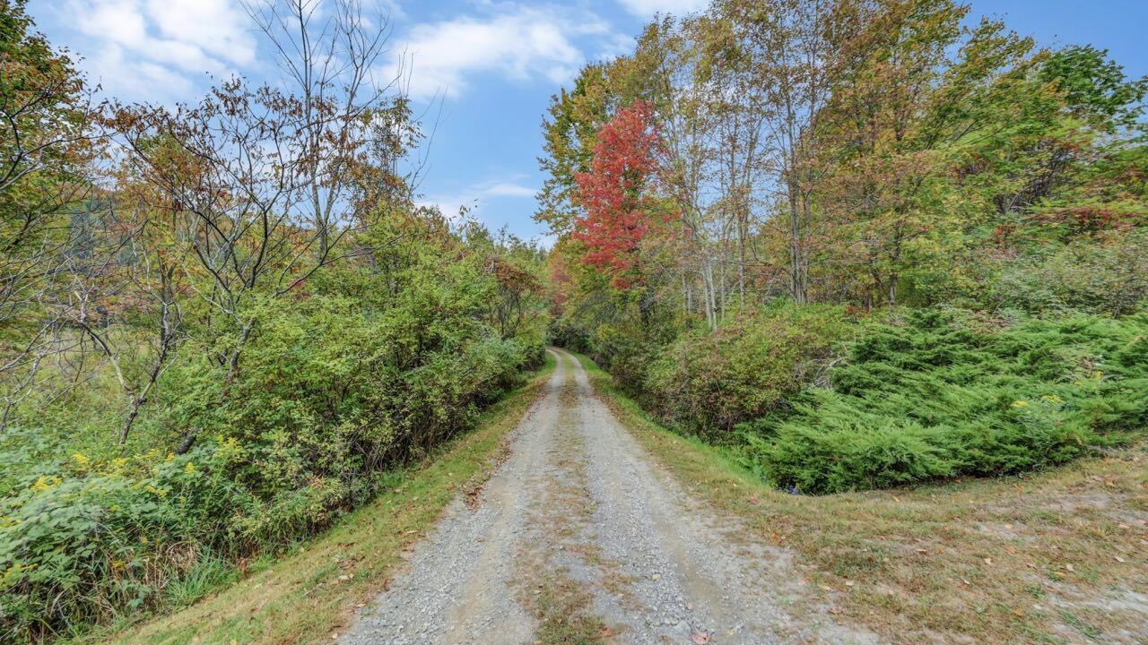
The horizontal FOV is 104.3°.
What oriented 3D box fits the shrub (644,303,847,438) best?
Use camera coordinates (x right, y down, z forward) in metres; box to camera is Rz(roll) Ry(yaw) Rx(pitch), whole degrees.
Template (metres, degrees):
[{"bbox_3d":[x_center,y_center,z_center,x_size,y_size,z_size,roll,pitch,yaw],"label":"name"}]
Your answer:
[{"bbox_3d":[3.800,0.850,9.800,4.400,2.500,3.200,0,0,0],"label":"shrub"}]

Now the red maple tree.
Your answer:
[{"bbox_3d":[2.250,-5.000,22.000,4.600,11.800,4.500,0,0,0],"label":"red maple tree"}]

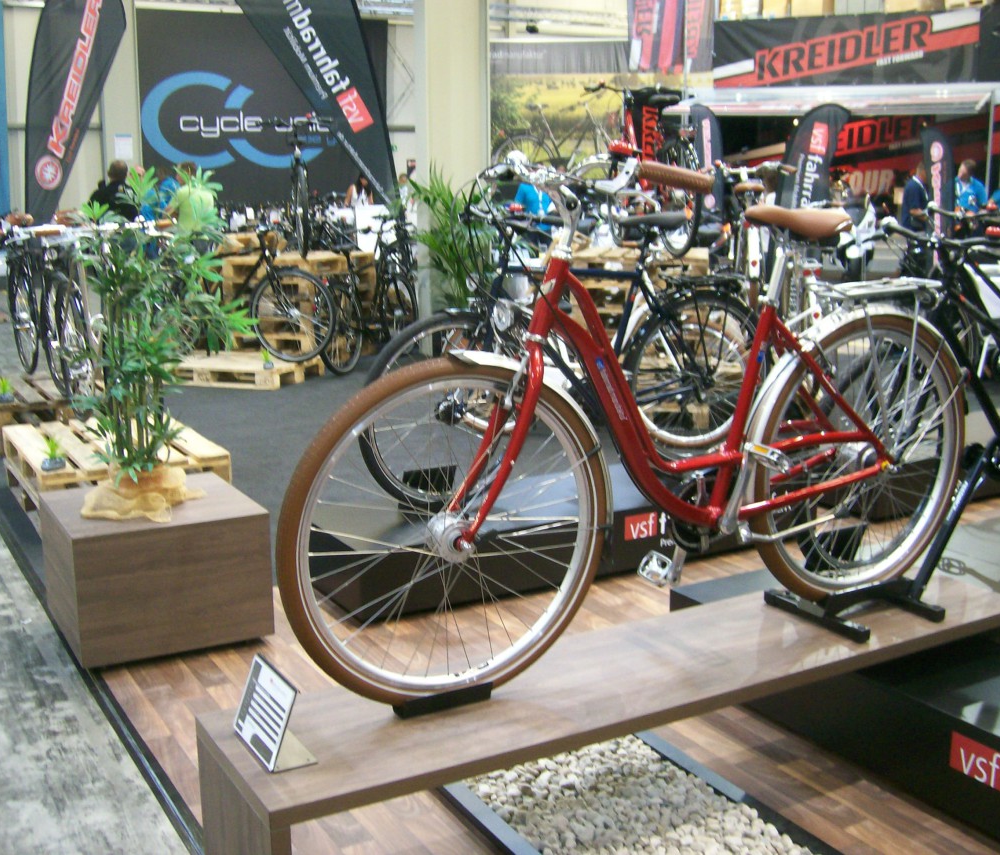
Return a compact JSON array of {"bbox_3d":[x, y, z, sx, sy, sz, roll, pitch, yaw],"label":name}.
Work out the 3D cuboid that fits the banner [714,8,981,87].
[{"bbox_3d":[4.015,-4.404,13.450,2.979,0.787,0.040,3,11,14],"label":"banner"}]

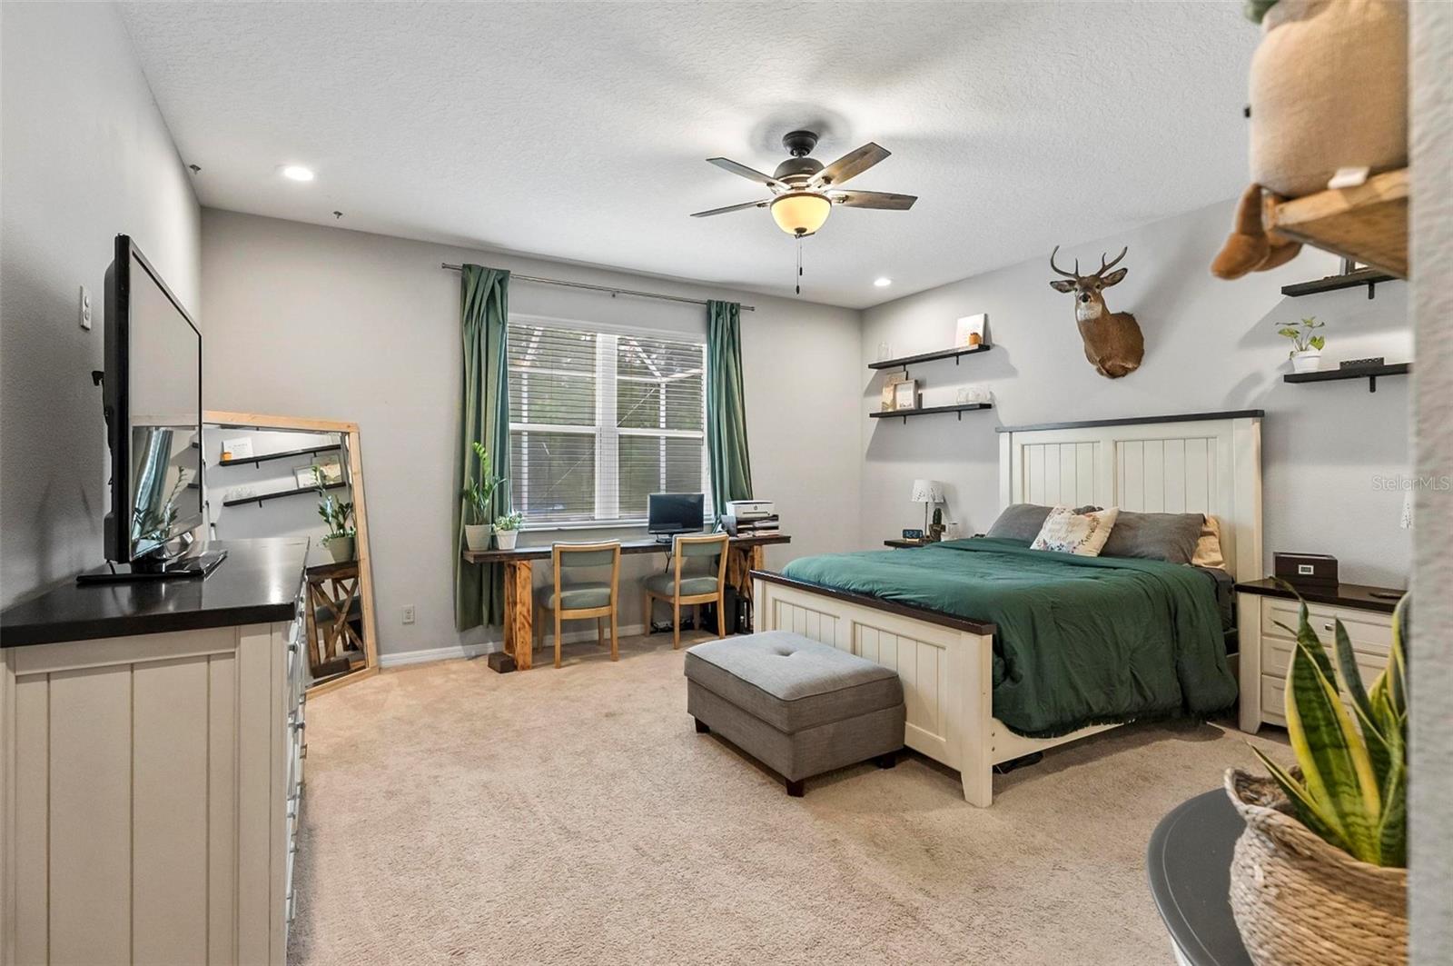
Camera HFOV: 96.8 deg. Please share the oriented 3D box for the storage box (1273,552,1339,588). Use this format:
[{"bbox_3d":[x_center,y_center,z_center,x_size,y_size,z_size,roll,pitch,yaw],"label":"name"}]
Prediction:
[{"bbox_3d":[2.986,0.446,3.332,0.235,0.135,0.200,0,1,38],"label":"storage box"}]

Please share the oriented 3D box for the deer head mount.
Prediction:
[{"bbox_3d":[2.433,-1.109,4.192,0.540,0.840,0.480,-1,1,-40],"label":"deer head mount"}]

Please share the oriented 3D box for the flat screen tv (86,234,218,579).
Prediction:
[{"bbox_3d":[-1.675,-0.156,1.940,0.250,0.800,1.230,-1,1,-33],"label":"flat screen tv"}]

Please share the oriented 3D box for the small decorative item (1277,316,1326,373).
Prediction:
[{"bbox_3d":[3.010,-0.727,3.385,0.170,0.280,0.170,-1,1,-32],"label":"small decorative item"}]

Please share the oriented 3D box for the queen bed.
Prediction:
[{"bbox_3d":[1.584,0.416,3.808,2.350,1.640,1.720,-1,1,-30],"label":"queen bed"}]

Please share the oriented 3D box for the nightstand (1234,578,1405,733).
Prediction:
[{"bbox_3d":[3.000,0.896,3.110,0.450,0.740,0.720,-1,1,-31],"label":"nightstand"}]

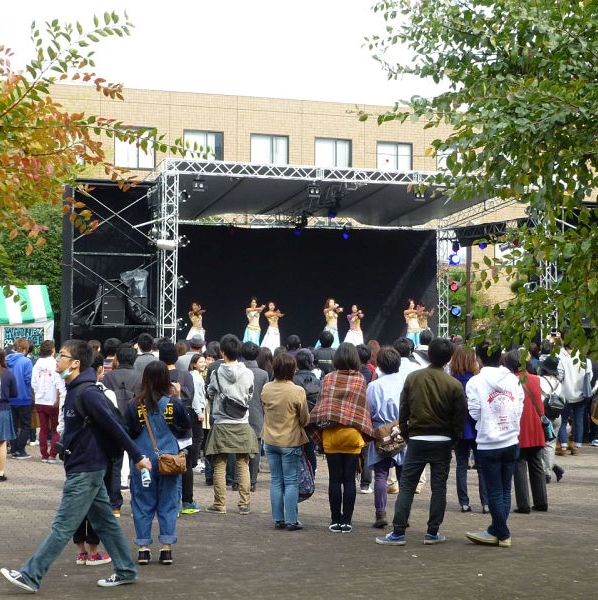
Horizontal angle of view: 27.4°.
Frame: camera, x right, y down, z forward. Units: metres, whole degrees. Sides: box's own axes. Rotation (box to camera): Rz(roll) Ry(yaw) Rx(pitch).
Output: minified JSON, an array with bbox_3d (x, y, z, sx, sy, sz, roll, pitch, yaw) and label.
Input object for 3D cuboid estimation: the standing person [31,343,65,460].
[{"bbox_3d":[-3.459,1.405,16.921,0.480,1.691,0.360,-1,-2,23],"label":"standing person"}]

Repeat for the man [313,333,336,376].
[{"bbox_3d":[0.381,1.353,17.269,0.520,1.818,0.380,0,-2,0],"label":"man"}]

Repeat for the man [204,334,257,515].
[{"bbox_3d":[-0.671,1.209,11.970,0.540,1.743,0.380,0,-2,6],"label":"man"}]

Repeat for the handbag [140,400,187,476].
[{"bbox_3d":[-1.016,1.031,9.120,0.350,0.566,0.240,0,-2,-9],"label":"handbag"}]

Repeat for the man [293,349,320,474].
[{"bbox_3d":[0.110,1.418,15.773,0.500,1.586,0.380,0,-2,3],"label":"man"}]

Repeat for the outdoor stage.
[{"bbox_3d":[-0.554,-0.035,29.237,10.700,5.550,6.200,1,-2,-17],"label":"outdoor stage"}]

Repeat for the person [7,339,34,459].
[{"bbox_3d":[-4.132,1.450,18.145,0.460,1.759,0.330,-1,-2,23],"label":"person"}]

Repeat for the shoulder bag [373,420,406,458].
[{"bbox_3d":[0.810,1.241,10.900,0.310,0.338,0.150,0,-2,-6],"label":"shoulder bag"}]

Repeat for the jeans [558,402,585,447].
[{"bbox_3d":[4.157,1.851,18.630,0.410,0.783,0.270,1,-2,-14],"label":"jeans"}]

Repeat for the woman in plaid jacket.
[{"bbox_3d":[0.366,1.207,10.771,0.570,1.666,0.380,0,-2,1],"label":"woman in plaid jacket"}]

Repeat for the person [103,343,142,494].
[{"bbox_3d":[-1.729,1.260,12.035,0.480,1.685,0.420,0,-2,6],"label":"person"}]

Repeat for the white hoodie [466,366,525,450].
[{"bbox_3d":[1.663,0.915,10.339,0.510,0.707,0.310,1,-2,-16],"label":"white hoodie"}]

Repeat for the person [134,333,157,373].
[{"bbox_3d":[-1.814,1.291,14.544,0.500,1.810,0.380,0,-2,6],"label":"person"}]

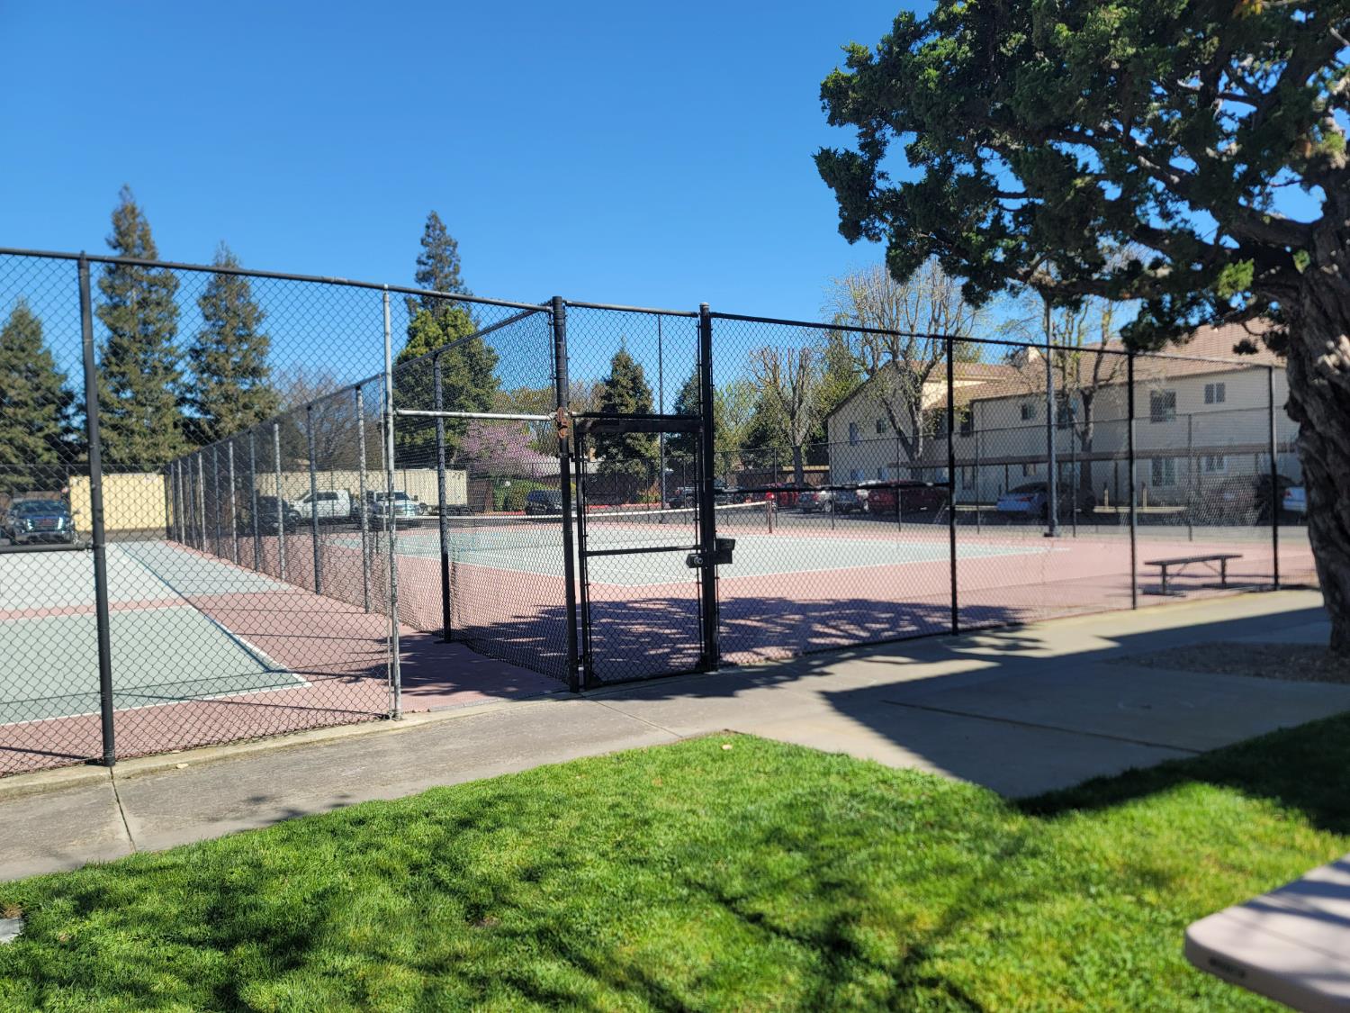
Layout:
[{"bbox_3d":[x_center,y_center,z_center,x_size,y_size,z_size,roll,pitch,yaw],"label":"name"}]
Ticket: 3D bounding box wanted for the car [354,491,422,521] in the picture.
[{"bbox_3d":[-15.961,0.035,54.012,1.980,1.820,5.100,-2,1,-37],"label":"car"}]

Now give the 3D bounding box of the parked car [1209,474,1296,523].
[{"bbox_3d":[19.812,-0.351,32.423,4.600,1.600,1.860,-2,1,-32],"label":"parked car"}]

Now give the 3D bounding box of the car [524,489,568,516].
[{"bbox_3d":[-8.354,-0.253,64.816,1.850,1.700,4.500,-2,1,-32],"label":"car"}]

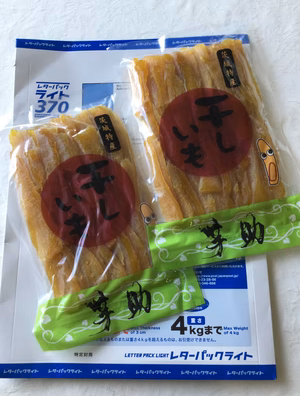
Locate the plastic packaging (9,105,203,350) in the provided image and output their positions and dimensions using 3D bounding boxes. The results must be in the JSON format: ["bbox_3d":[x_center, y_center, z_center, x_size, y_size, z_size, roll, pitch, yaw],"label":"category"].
[{"bbox_3d":[-0.051,0.017,0.332,0.151,0.028,0.207,-16,78,-2],"label":"plastic packaging"}]

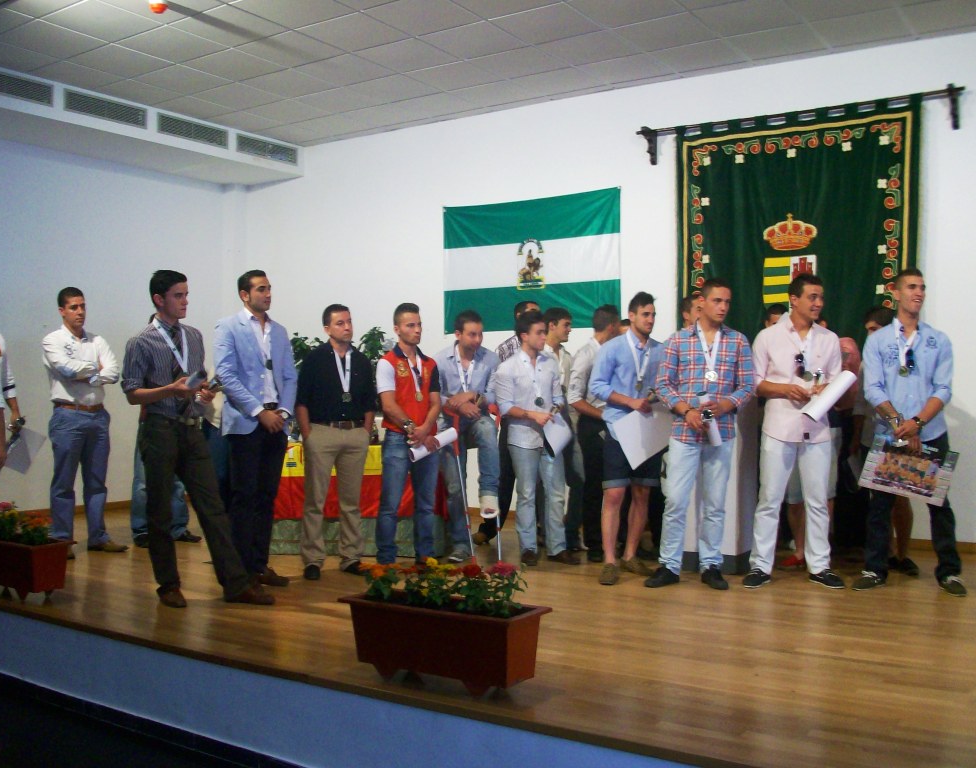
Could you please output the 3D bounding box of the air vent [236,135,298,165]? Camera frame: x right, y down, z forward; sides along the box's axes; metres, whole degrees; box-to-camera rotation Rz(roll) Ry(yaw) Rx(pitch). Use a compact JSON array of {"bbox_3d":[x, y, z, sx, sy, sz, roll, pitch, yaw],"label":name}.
[{"bbox_3d":[-2.120,-2.250,9.640,0.040,0.175,0.820,0,0,33],"label":"air vent"}]

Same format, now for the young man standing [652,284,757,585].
[{"bbox_3d":[1.291,0.287,5.970,0.570,1.800,0.420,0,0,3],"label":"young man standing"}]

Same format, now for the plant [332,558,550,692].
[{"bbox_3d":[-0.175,0.935,3.950,0.820,0.500,0.330,0,0,33],"label":"plant"}]

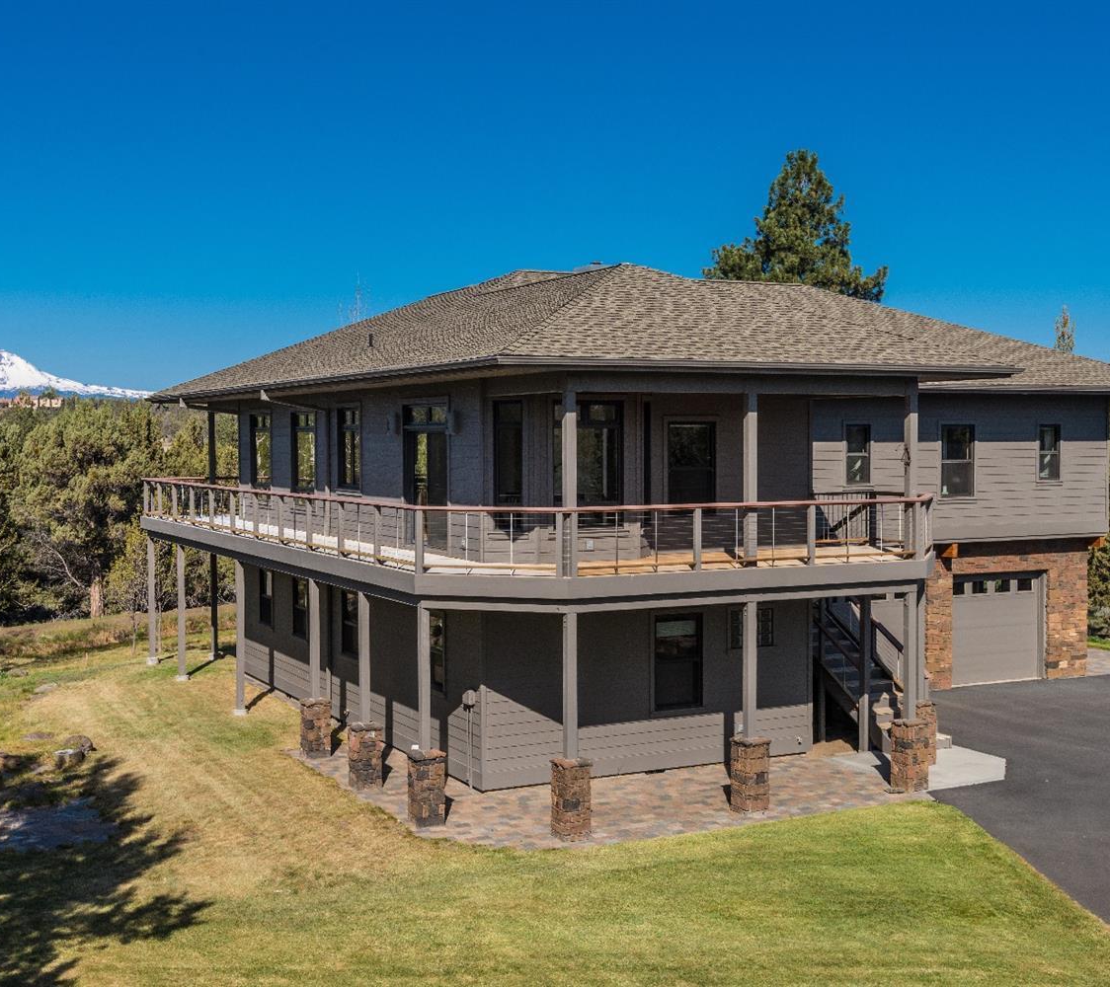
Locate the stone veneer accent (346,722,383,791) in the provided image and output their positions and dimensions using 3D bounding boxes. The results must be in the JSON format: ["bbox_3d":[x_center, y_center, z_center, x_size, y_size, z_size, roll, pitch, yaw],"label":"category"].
[{"bbox_3d":[-2.854,3.929,21.652,0.408,0.934,0.408,-1,2,-28],"label":"stone veneer accent"}]

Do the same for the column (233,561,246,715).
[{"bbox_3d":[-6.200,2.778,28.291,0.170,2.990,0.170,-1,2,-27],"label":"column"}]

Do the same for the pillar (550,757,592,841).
[{"bbox_3d":[0.224,4.052,19.183,0.410,1.040,0.410,-1,2,-27],"label":"pillar"}]

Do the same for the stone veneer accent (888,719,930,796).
[{"bbox_3d":[5.360,3.931,21.776,0.410,1.060,0.410,-1,2,-27],"label":"stone veneer accent"}]

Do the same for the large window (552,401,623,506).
[{"bbox_3d":[0.495,-0.470,21.142,1.185,1.792,0.120,-1,2,-27],"label":"large window"}]

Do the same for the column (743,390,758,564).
[{"bbox_3d":[2.765,-0.201,20.326,0.142,2.460,0.142,-1,2,-27],"label":"column"}]

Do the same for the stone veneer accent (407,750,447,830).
[{"bbox_3d":[-1.756,4.005,19.600,0.408,0.965,0.408,-1,2,-28],"label":"stone veneer accent"}]

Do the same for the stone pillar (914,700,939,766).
[{"bbox_3d":[5.961,3.910,23.524,0.408,0.956,0.408,-1,2,-28],"label":"stone pillar"}]

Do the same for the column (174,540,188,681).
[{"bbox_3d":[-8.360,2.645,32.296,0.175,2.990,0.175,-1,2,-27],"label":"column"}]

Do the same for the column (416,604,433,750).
[{"bbox_3d":[-1.769,2.532,19.573,0.140,2.001,0.140,-1,2,-28],"label":"column"}]

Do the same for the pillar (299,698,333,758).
[{"bbox_3d":[-3.926,3.857,23.658,0.408,0.887,0.408,-1,2,-28],"label":"pillar"}]

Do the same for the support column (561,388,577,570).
[{"bbox_3d":[0.200,-0.114,19.007,0.140,2.437,0.140,-1,2,-28],"label":"support column"}]

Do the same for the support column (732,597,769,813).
[{"bbox_3d":[2.777,3.012,20.439,0.410,3.010,0.410,-1,2,-27],"label":"support column"}]

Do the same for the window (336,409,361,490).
[{"bbox_3d":[-3.762,-0.812,26.213,0.113,1.521,1.325,-1,2,-28],"label":"window"}]

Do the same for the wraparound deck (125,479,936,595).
[{"bbox_3d":[-1.408,0.443,28.327,9.305,1.195,18.272,-1,2,-28],"label":"wraparound deck"}]

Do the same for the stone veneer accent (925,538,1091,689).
[{"bbox_3d":[9.873,2.565,31.633,4.869,3.152,0.350,-1,2,-28],"label":"stone veneer accent"}]

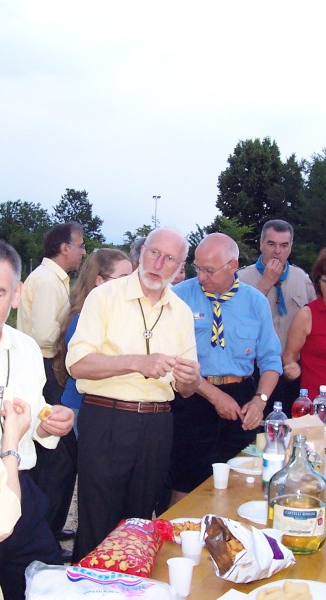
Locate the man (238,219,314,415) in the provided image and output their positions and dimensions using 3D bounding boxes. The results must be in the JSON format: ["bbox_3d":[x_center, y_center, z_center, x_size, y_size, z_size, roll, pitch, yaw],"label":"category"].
[{"bbox_3d":[0.551,0.498,4.195,0.540,1.779,0.400,0,3,9],"label":"man"}]

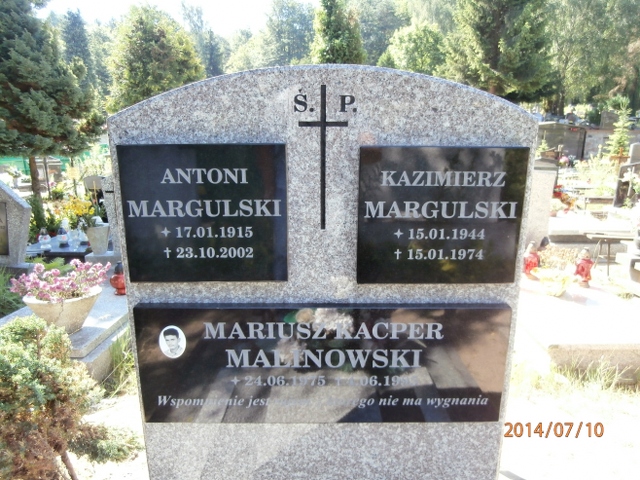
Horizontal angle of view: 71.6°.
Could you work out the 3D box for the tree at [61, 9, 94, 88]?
[{"bbox_3d":[-15.469,-10.277,28.304,3.200,8.243,3.200,0,14,0],"label":"tree"}]

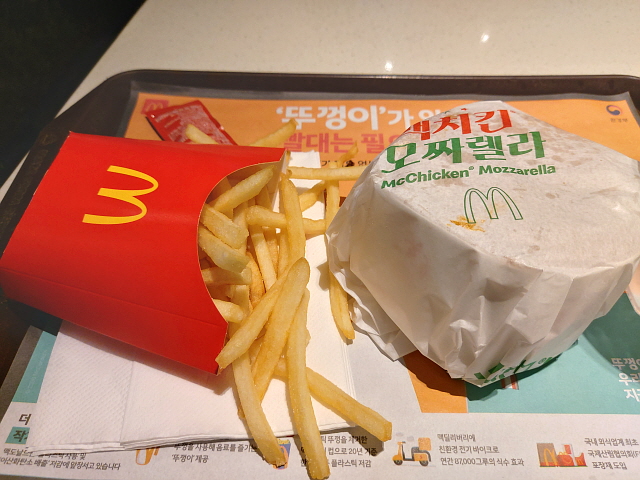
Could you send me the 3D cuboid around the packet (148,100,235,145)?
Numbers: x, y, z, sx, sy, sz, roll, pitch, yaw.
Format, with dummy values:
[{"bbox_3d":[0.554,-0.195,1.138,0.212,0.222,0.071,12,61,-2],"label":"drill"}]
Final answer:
[{"bbox_3d":[-0.078,-0.067,0.295,0.037,0.009,0.073,-25,57,-26],"label":"packet"}]

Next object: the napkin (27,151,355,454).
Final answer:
[{"bbox_3d":[-0.059,0.016,0.239,0.135,0.008,0.163,-4,55,-3],"label":"napkin"}]

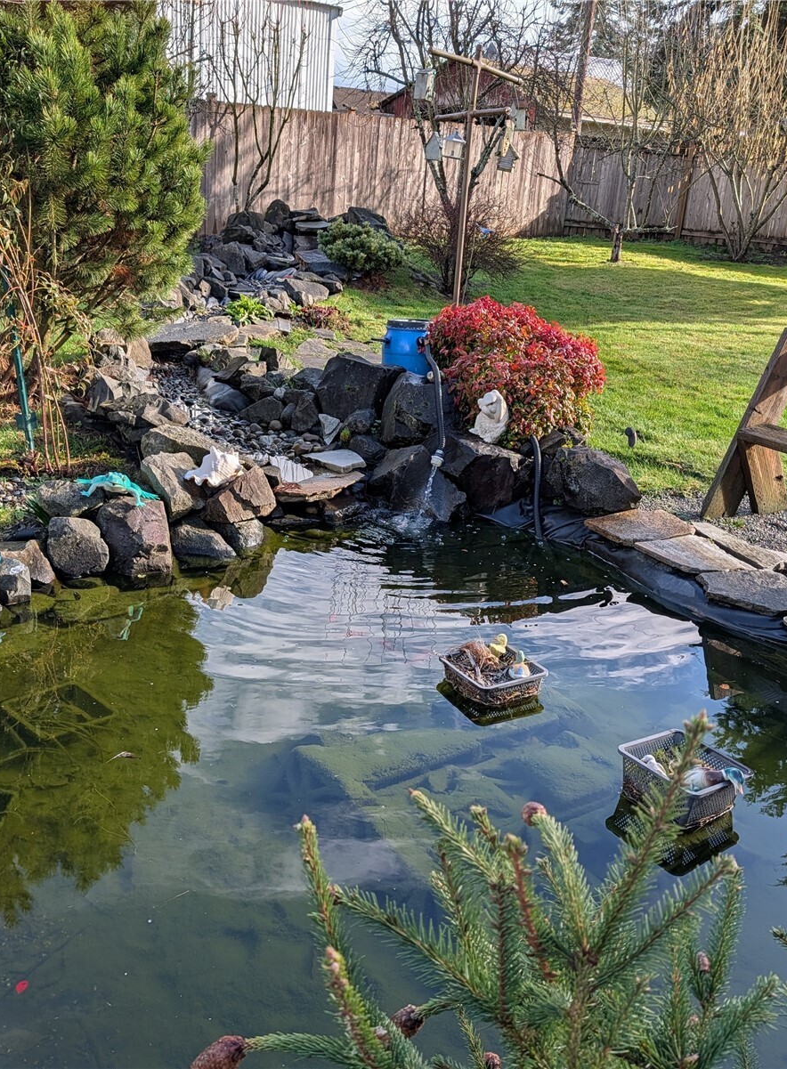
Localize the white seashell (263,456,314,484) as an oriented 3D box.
[{"bbox_3d":[-0.481,-0.295,4.520,0.210,0.090,0.140,1,22,-6],"label":"white seashell"}]

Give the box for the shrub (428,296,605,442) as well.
[{"bbox_3d":[0.683,-0.963,5.582,0.950,0.742,0.851,4,20,0],"label":"shrub"}]

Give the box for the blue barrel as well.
[{"bbox_3d":[0.079,-1.041,5.465,0.282,0.307,0.282,2,20,-5],"label":"blue barrel"}]

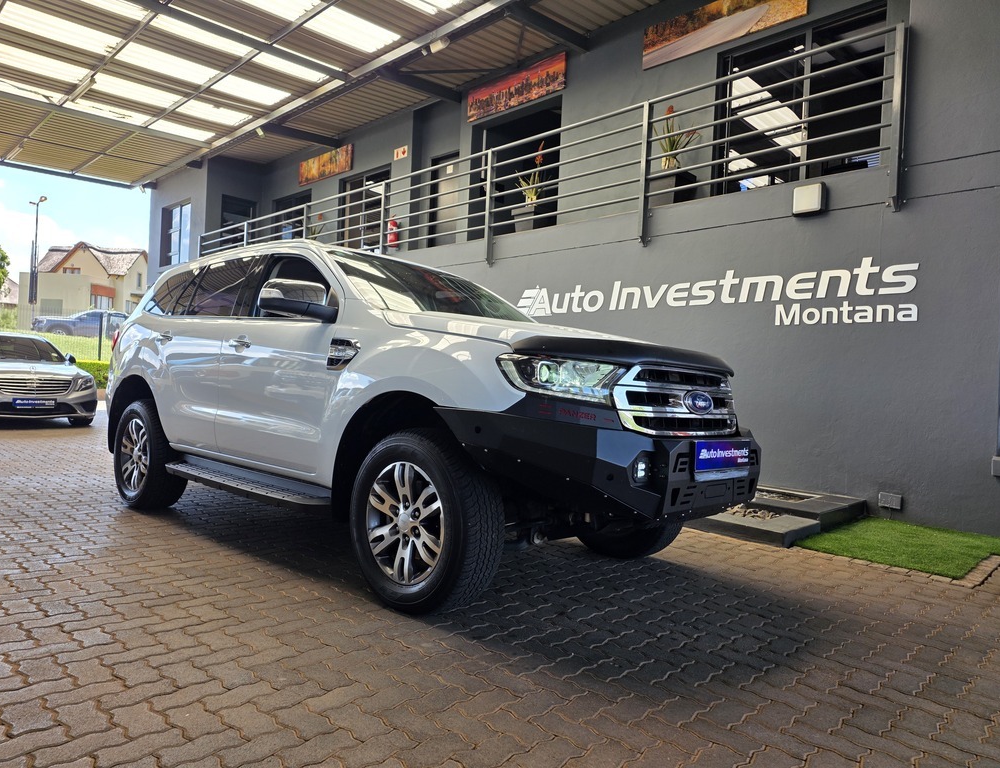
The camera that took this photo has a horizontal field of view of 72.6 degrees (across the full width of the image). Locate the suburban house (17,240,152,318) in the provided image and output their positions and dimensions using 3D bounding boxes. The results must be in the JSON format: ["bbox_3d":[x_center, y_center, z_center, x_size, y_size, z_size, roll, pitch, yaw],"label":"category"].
[{"bbox_3d":[-38.300,-9.500,63.000,11.500,7.400,8.500,2,0,-16],"label":"suburban house"}]

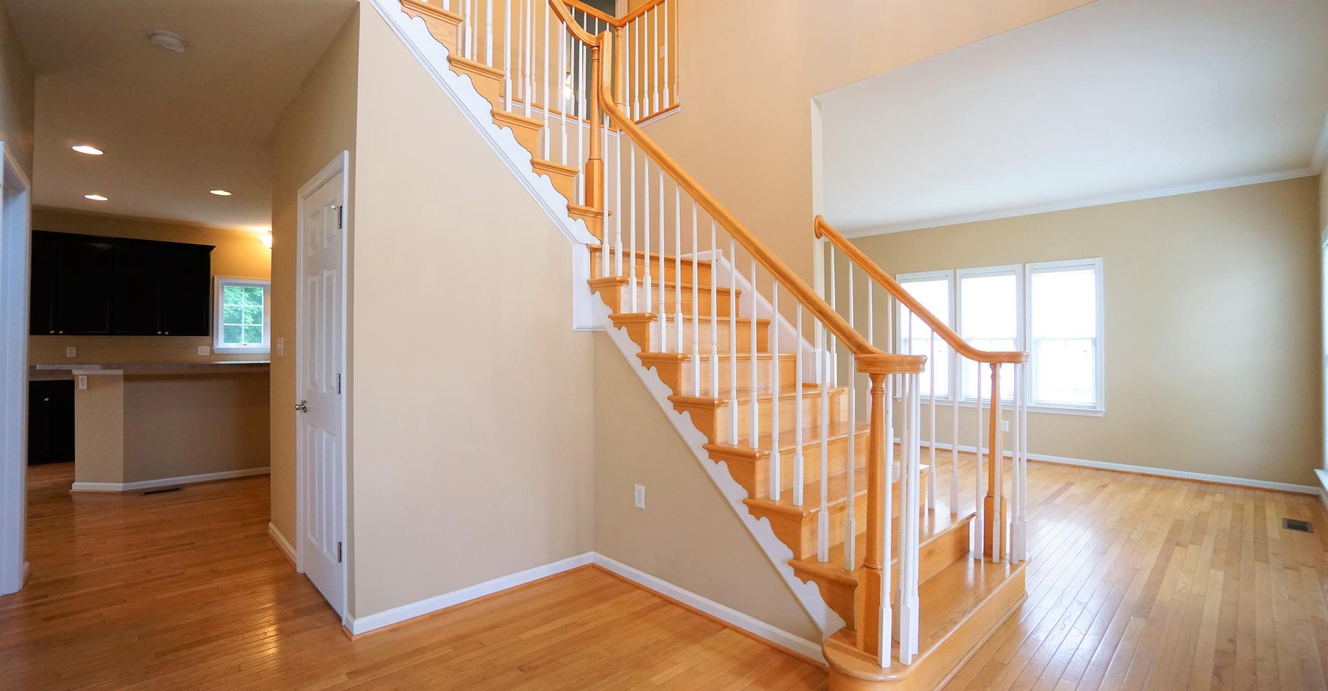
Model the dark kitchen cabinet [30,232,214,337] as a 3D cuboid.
[{"bbox_3d":[-6.116,-0.647,6.234,1.600,1.075,0.340,0,0,-44],"label":"dark kitchen cabinet"}]

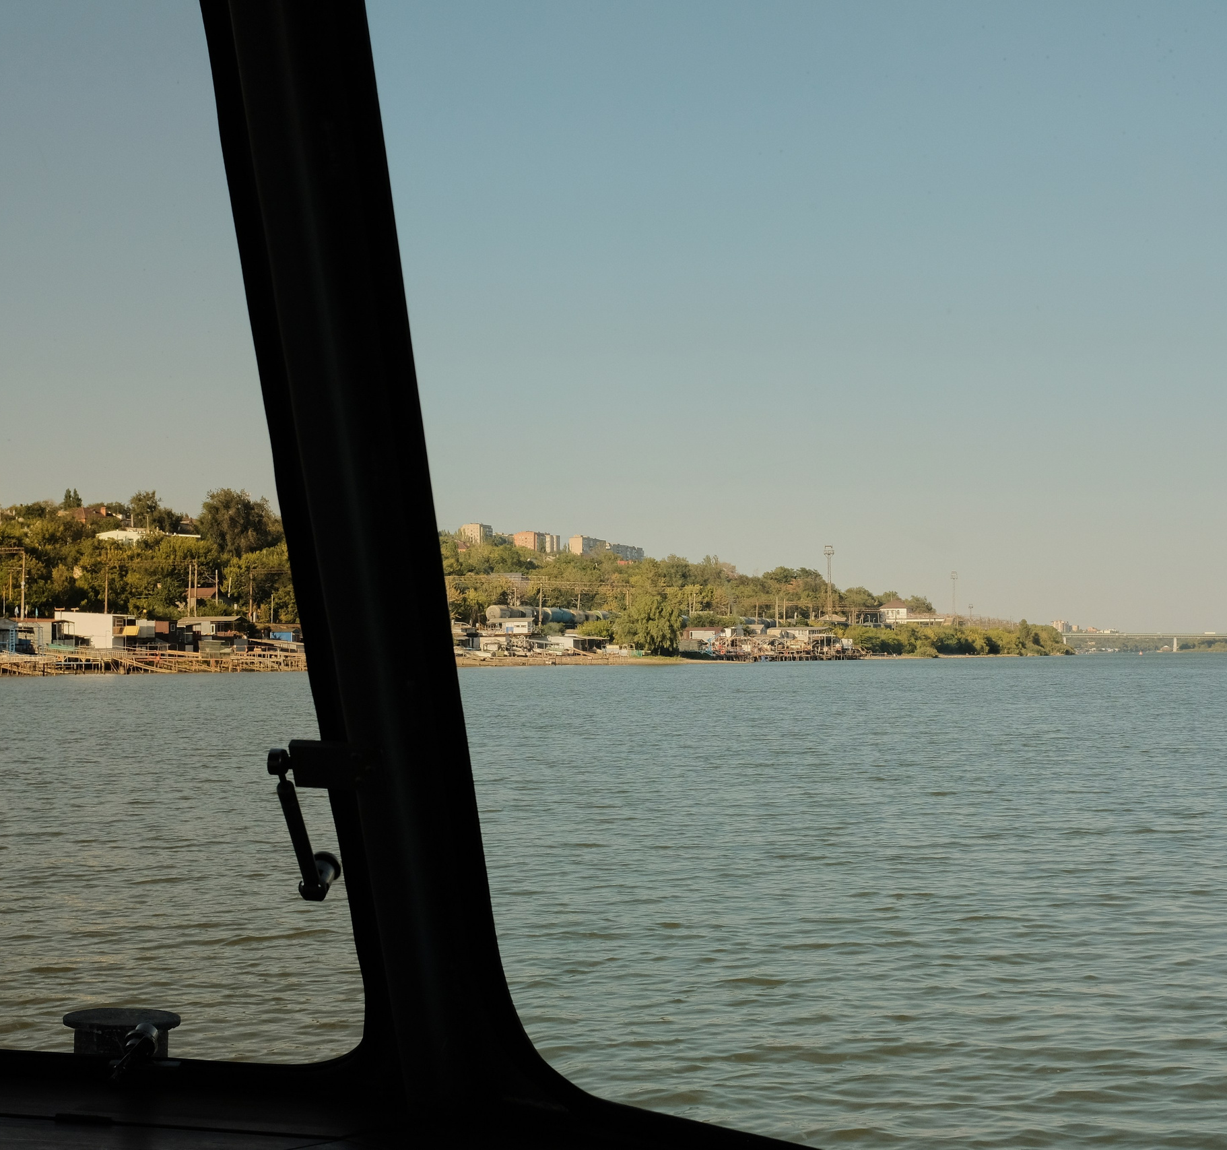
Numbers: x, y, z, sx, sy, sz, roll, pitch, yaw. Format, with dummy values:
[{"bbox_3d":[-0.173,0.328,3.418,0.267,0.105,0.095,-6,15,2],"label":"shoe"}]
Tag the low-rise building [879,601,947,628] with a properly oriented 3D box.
[{"bbox_3d":[114.740,15.020,749.810,24.000,10.000,11.000,0,-2,6],"label":"low-rise building"}]

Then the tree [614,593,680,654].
[{"bbox_3d":[7.800,11.610,454.730,15.000,14.500,14.000,0,-2,0],"label":"tree"}]

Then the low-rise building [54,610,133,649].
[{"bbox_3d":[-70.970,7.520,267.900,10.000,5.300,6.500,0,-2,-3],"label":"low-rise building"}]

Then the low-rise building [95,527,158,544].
[{"bbox_3d":[-91.760,-6.780,369.920,11.000,4.200,8.500,0,-2,-9],"label":"low-rise building"}]

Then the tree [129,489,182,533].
[{"bbox_3d":[-90.970,-11.600,389.800,10.500,10.500,10.000,0,-2,0],"label":"tree"}]

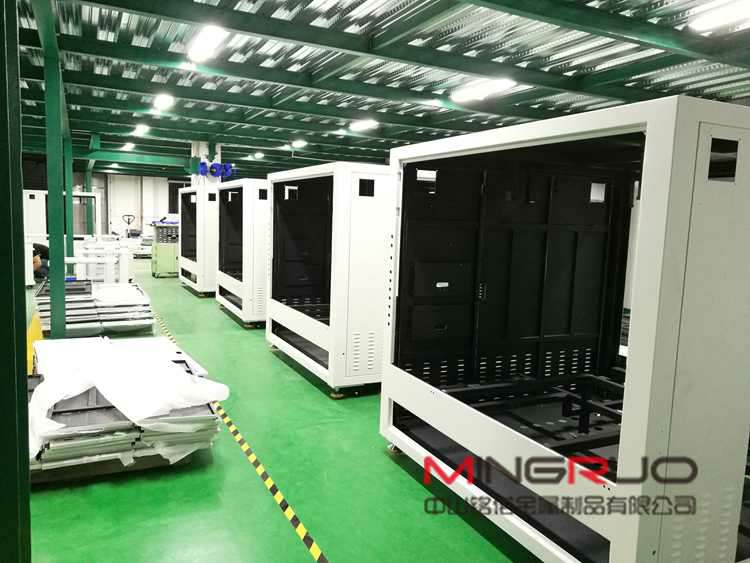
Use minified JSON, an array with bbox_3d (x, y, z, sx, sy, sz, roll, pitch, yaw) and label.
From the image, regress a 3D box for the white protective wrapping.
[{"bbox_3d":[-1.921,0.765,4.384,1.100,0.310,2.130,-2,7,-27],"label":"white protective wrapping"}]

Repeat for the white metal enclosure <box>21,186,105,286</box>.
[{"bbox_3d":[-6.158,-0.878,11.490,1.300,1.760,1.300,-2,7,-27],"label":"white metal enclosure"}]

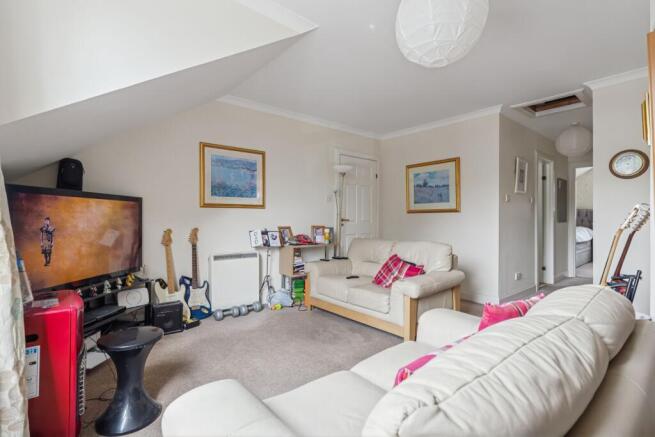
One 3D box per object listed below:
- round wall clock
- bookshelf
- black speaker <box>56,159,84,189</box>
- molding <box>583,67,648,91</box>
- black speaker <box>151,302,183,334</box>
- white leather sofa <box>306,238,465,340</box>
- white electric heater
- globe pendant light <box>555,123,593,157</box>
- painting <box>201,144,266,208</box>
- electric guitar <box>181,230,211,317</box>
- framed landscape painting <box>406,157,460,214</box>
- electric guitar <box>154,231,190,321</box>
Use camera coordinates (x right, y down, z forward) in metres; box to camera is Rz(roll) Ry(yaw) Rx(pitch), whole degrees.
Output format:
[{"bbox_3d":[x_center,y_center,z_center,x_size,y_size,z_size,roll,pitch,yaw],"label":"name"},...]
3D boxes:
[{"bbox_3d":[2.667,-0.477,2.577,0.045,0.263,0.263,0,1,-39],"label":"round wall clock"},{"bbox_3d":[-0.304,0.694,3.865,0.566,0.747,0.326,0,1,-39],"label":"bookshelf"},{"bbox_3d":[-2.016,-0.333,2.283,0.162,0.273,0.157,0,1,43],"label":"black speaker"},{"bbox_3d":[2.810,-1.346,2.819,0.080,0.080,0.520,0,0,-44],"label":"molding"},{"bbox_3d":[-1.521,0.937,2.755,0.255,0.275,0.150,0,0,-37],"label":"black speaker"},{"bbox_3d":[0.600,0.662,3.361,0.970,0.830,1.490,0,0,-43],"label":"white leather sofa"},{"bbox_3d":[-1.072,0.704,3.342,0.558,0.605,0.151,0,1,-39],"label":"white electric heater"},{"bbox_3d":[3.461,-1.086,4.080,0.430,0.460,0.430,0,0,-39],"label":"globe pendant light"},{"bbox_3d":[-1.046,-0.456,3.297,0.743,0.685,0.035,0,0,-39],"label":"painting"},{"bbox_3d":[-1.383,0.572,3.063,0.318,0.957,0.081,0,-6,-33],"label":"electric guitar"},{"bbox_3d":[1.461,-0.434,4.075,0.035,0.715,0.825,0,1,-39],"label":"framed landscape painting"},{"bbox_3d":[-1.508,0.568,2.829,0.320,0.960,0.080,-2,-4,-37],"label":"electric guitar"}]

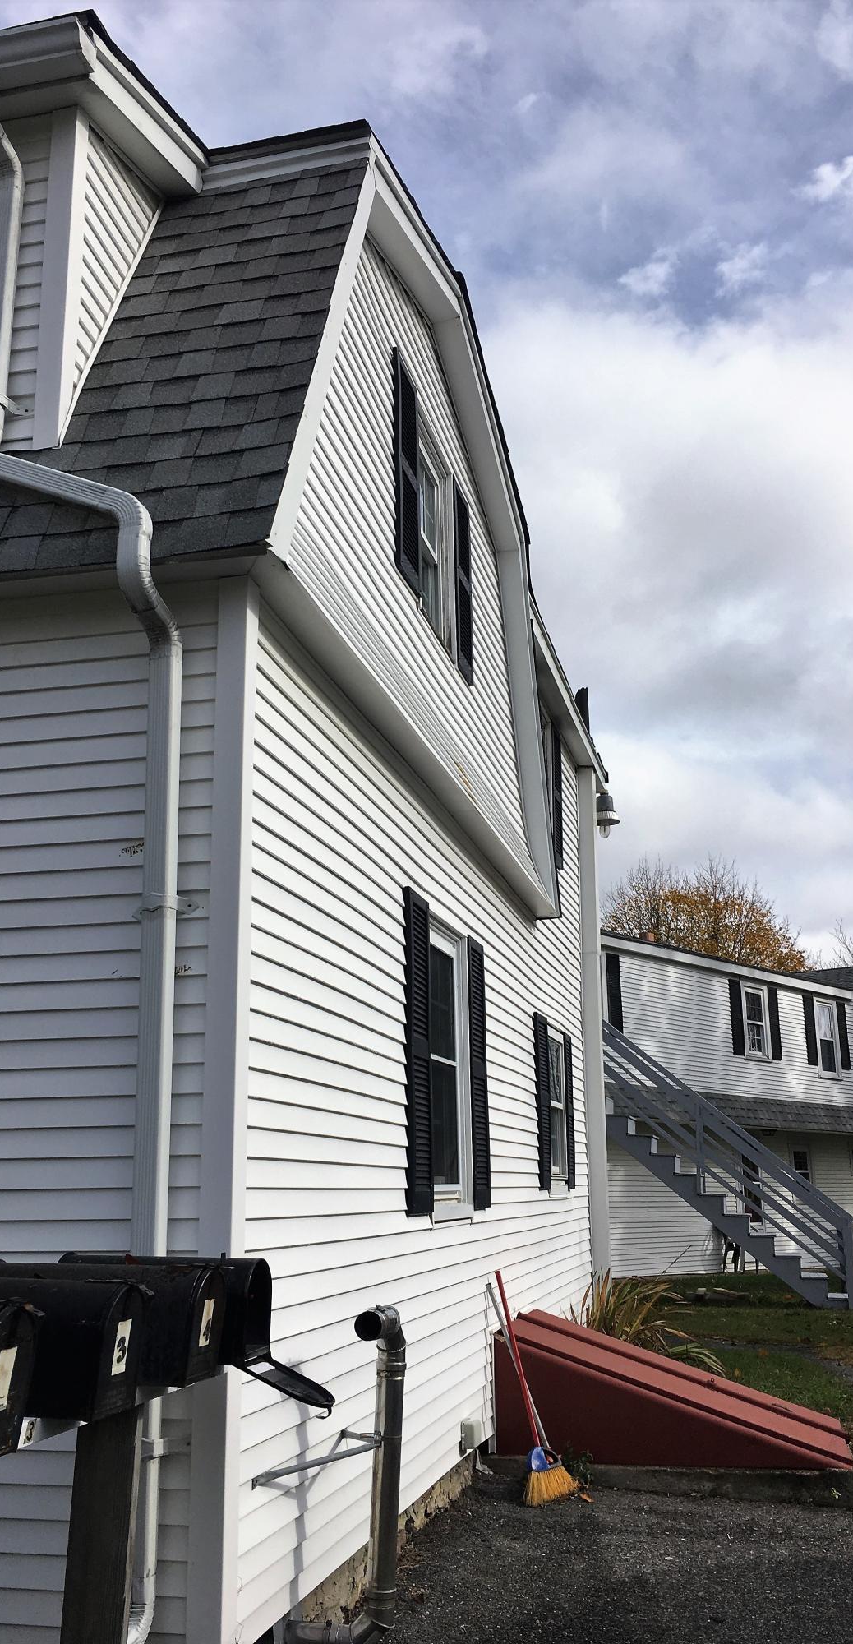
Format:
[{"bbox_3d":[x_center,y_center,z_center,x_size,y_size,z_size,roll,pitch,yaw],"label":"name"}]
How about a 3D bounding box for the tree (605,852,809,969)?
[{"bbox_3d":[9.111,6.876,43.753,8.000,12.200,8.000,-4,-15,12],"label":"tree"}]

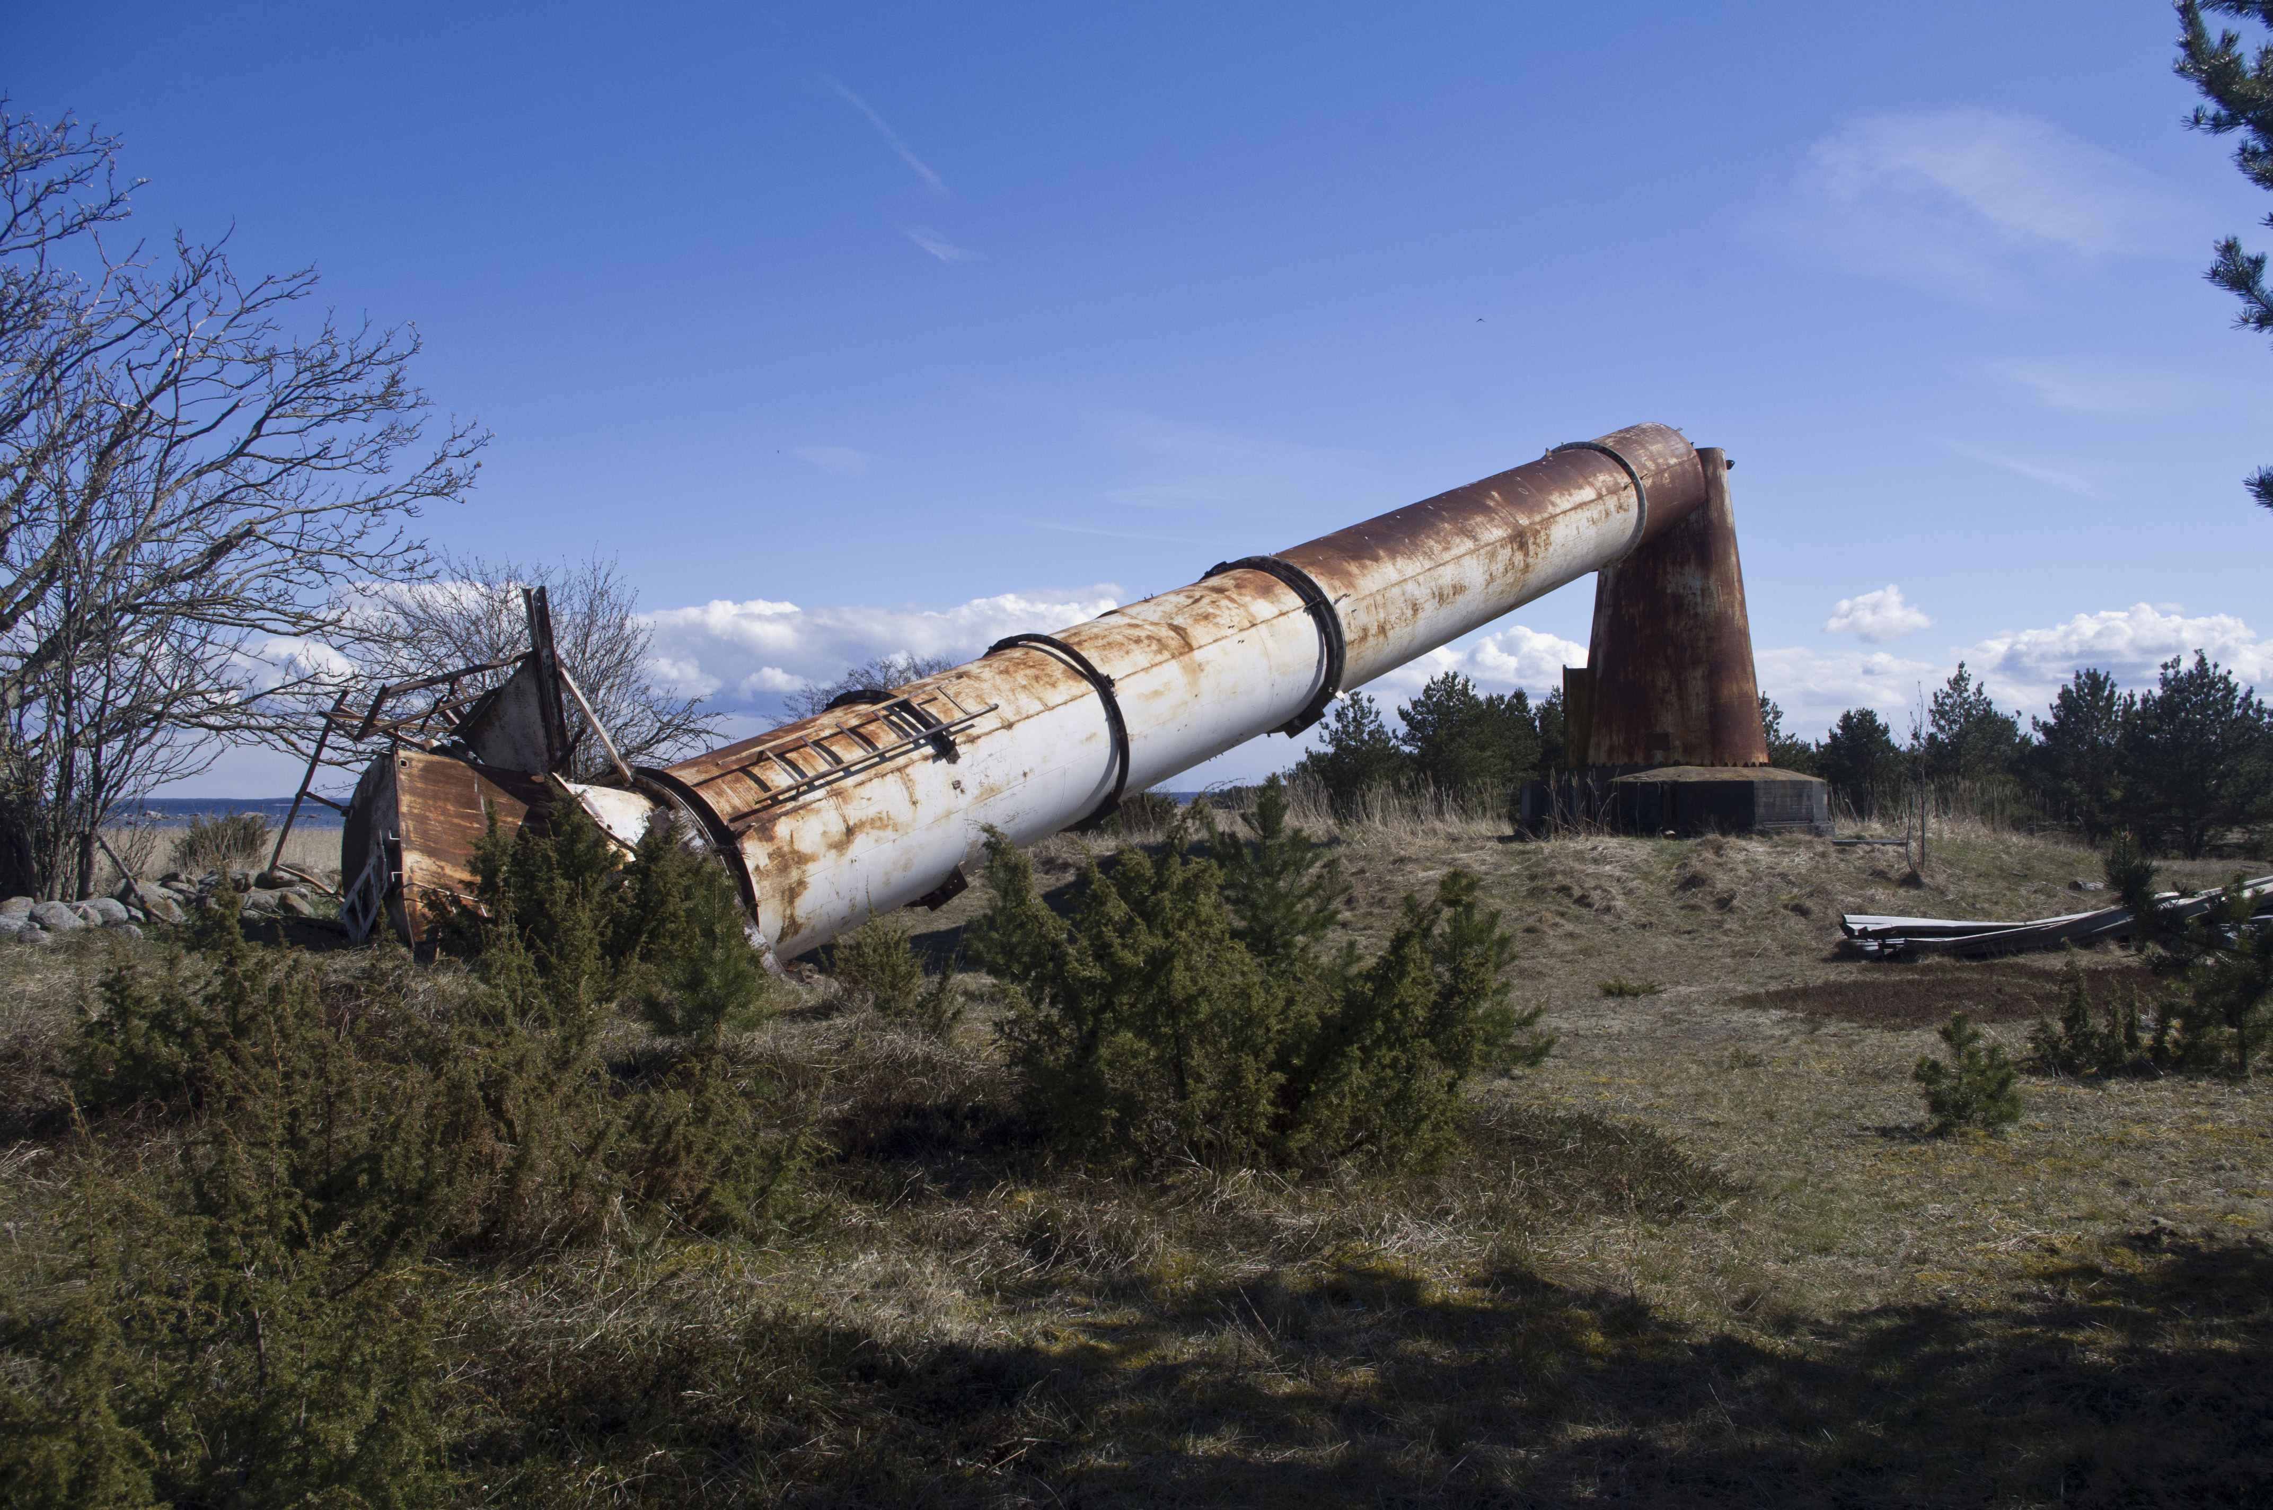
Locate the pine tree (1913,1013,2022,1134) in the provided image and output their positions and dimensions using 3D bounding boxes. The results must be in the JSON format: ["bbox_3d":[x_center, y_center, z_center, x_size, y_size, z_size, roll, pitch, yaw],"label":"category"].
[{"bbox_3d":[3.870,1.474,8.800,0.512,0.561,0.480,0,-1,0],"label":"pine tree"}]

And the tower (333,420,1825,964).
[{"bbox_3d":[2.869,-1.685,23.876,6.000,7.600,24.500,-1,-1,37],"label":"tower"}]

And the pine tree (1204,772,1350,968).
[{"bbox_3d":[0.858,0.955,11.500,0.956,1.704,1.000,0,-1,0],"label":"pine tree"}]

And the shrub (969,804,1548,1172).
[{"bbox_3d":[0.579,1.005,9.000,2.754,1.546,2.100,0,-1,0],"label":"shrub"}]

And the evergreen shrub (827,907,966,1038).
[{"bbox_3d":[-1.609,1.444,12.600,0.934,0.841,0.800,0,-1,0],"label":"evergreen shrub"}]

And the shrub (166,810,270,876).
[{"bbox_3d":[-15.530,1.618,32.000,1.825,1.343,1.700,0,-1,0],"label":"shrub"}]

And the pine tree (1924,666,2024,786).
[{"bbox_3d":[19.032,-0.012,43.000,2.289,4.133,2.200,0,-1,0],"label":"pine tree"}]

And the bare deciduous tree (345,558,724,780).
[{"bbox_3d":[-10.486,-0.568,33.000,6.629,5.895,5.800,0,-1,0],"label":"bare deciduous tree"}]

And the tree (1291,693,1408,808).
[{"bbox_3d":[4.657,0.347,41.000,2.630,3.504,2.500,0,-1,0],"label":"tree"}]

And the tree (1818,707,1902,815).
[{"bbox_3d":[16.448,0.500,43.000,2.034,3.139,2.000,0,-1,0],"label":"tree"}]

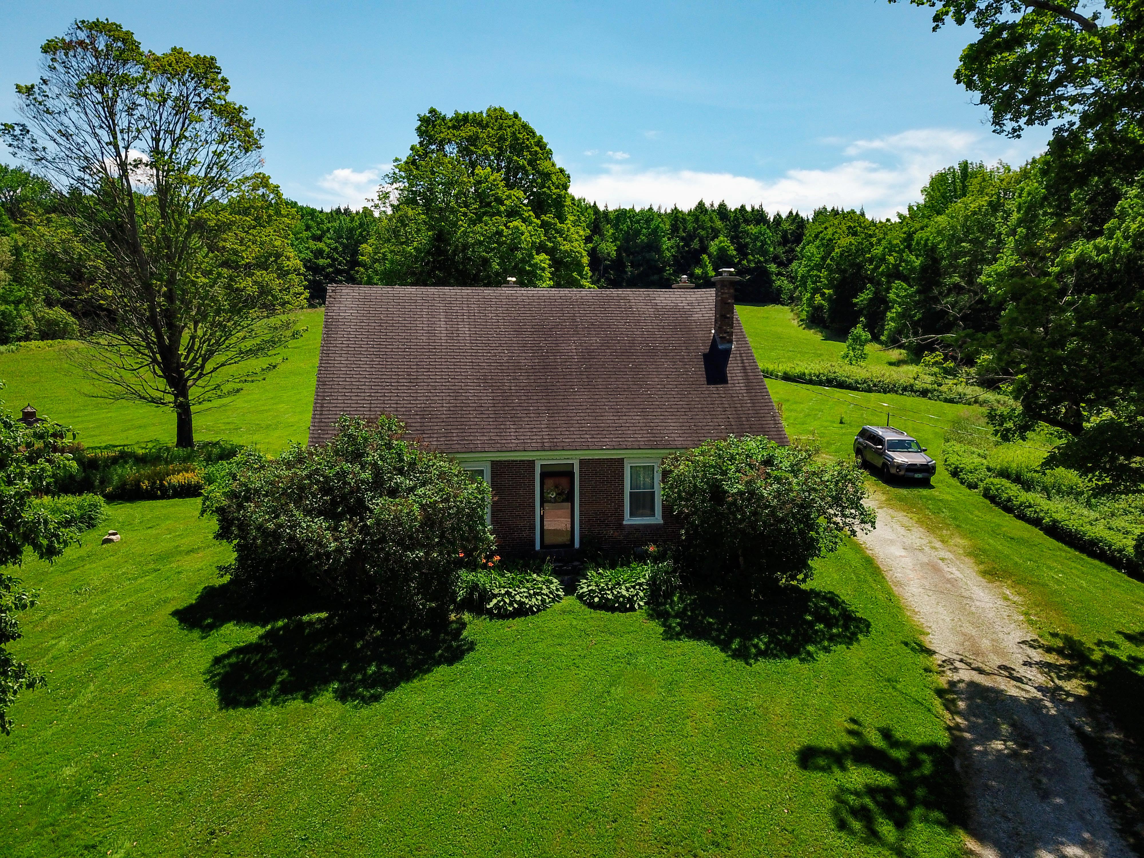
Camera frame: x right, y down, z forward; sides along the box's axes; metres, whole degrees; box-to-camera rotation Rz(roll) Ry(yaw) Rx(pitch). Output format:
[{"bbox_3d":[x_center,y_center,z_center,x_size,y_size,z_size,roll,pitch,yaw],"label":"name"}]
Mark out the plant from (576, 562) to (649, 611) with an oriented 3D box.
[{"bbox_3d":[0.985,3.682,20.367,1.720,0.650,1.600,0,8,0],"label":"plant"}]

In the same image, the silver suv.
[{"bbox_3d":[13.700,1.100,36.400,1.930,1.800,4.820,1,9,-3],"label":"silver suv"}]

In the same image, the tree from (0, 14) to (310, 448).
[{"bbox_3d":[-18.808,-8.370,39.011,12.800,18.700,12.500,0,8,0],"label":"tree"}]

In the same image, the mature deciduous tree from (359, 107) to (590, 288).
[{"bbox_3d":[-6.143,-11.239,53.938,14.500,17.200,14.000,0,8,0],"label":"mature deciduous tree"}]

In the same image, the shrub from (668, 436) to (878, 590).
[{"bbox_3d":[4.734,2.112,20.735,4.800,3.700,4.200,0,8,0],"label":"shrub"}]

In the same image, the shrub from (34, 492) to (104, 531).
[{"bbox_3d":[-15.748,2.415,26.869,2.200,1.000,1.800,0,8,0],"label":"shrub"}]

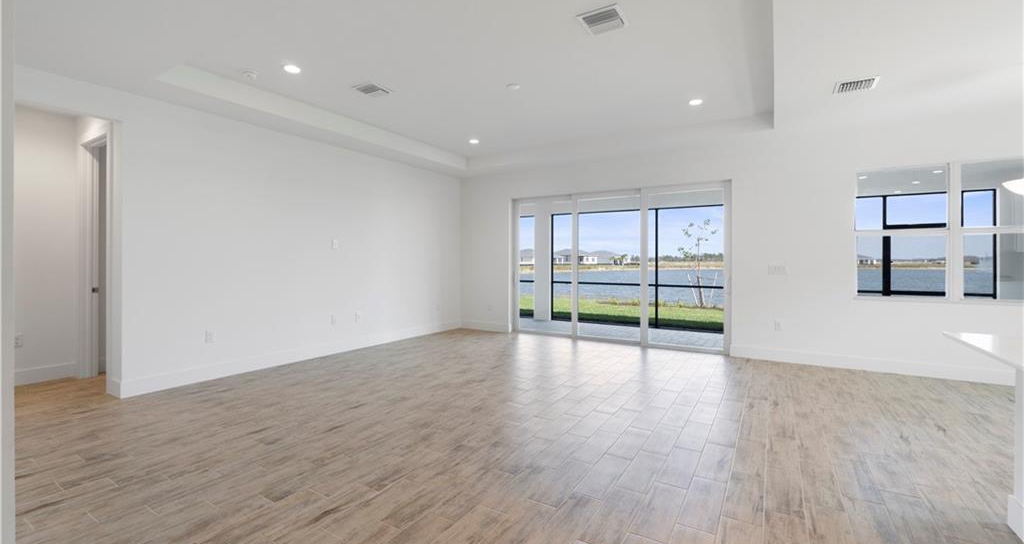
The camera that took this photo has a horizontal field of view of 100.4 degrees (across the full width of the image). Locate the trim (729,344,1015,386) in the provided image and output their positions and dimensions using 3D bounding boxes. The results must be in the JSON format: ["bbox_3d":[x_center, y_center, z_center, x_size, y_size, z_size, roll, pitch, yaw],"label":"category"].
[{"bbox_3d":[4.122,1.084,5.081,2.680,0.165,0.020,1,2,32],"label":"trim"}]

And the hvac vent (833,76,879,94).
[{"bbox_3d":[3.128,-1.684,3.883,0.302,0.020,0.302,1,2,32],"label":"hvac vent"}]

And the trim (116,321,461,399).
[{"bbox_3d":[-2.347,1.058,6.164,0.020,0.173,5.045,1,2,32],"label":"trim"}]

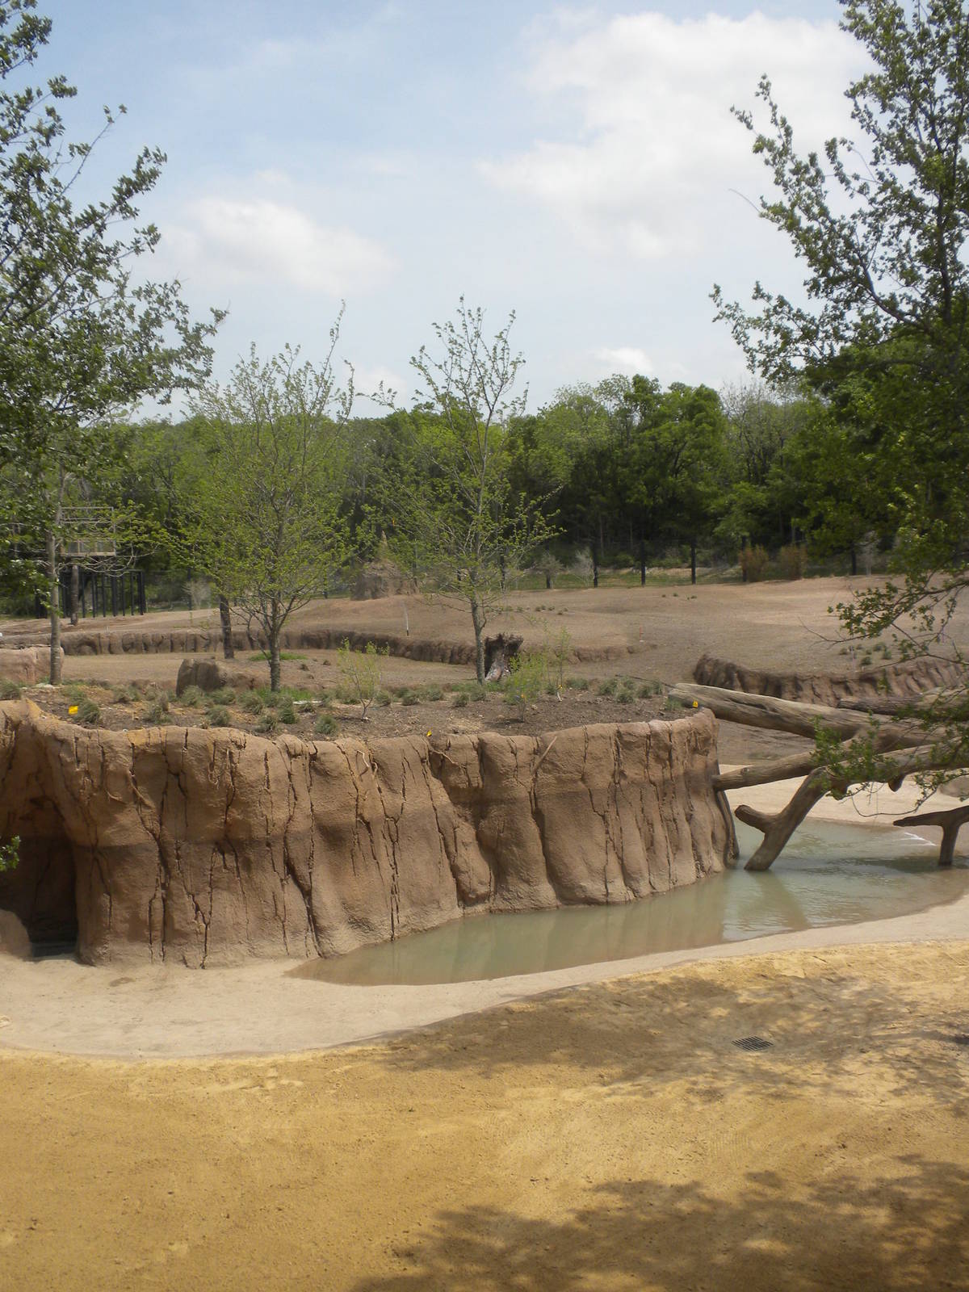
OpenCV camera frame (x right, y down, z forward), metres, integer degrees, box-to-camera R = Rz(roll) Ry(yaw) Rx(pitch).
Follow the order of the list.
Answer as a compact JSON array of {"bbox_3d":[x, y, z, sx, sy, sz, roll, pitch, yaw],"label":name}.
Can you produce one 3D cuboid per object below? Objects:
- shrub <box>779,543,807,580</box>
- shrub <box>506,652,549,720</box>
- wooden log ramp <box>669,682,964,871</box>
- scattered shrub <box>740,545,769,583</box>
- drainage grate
[{"bbox_3d":[20.129,-5.493,90.000,1.800,2.400,1.750,-1,4,0],"label":"shrub"},{"bbox_3d":[0.657,0.610,21.400,0.670,1.100,0.650,-1,4,0],"label":"shrub"},{"bbox_3d":[5.731,2.044,22.425,5.300,3.100,2.300,-1,4,0],"label":"wooden log ramp"},{"bbox_3d":[17.596,-5.361,90.000,1.950,2.400,1.850,-1,4,0],"label":"scattered shrub"},{"bbox_3d":[2.851,4.234,14.664,0.315,0.030,0.315,-4,5,-29],"label":"drainage grate"}]

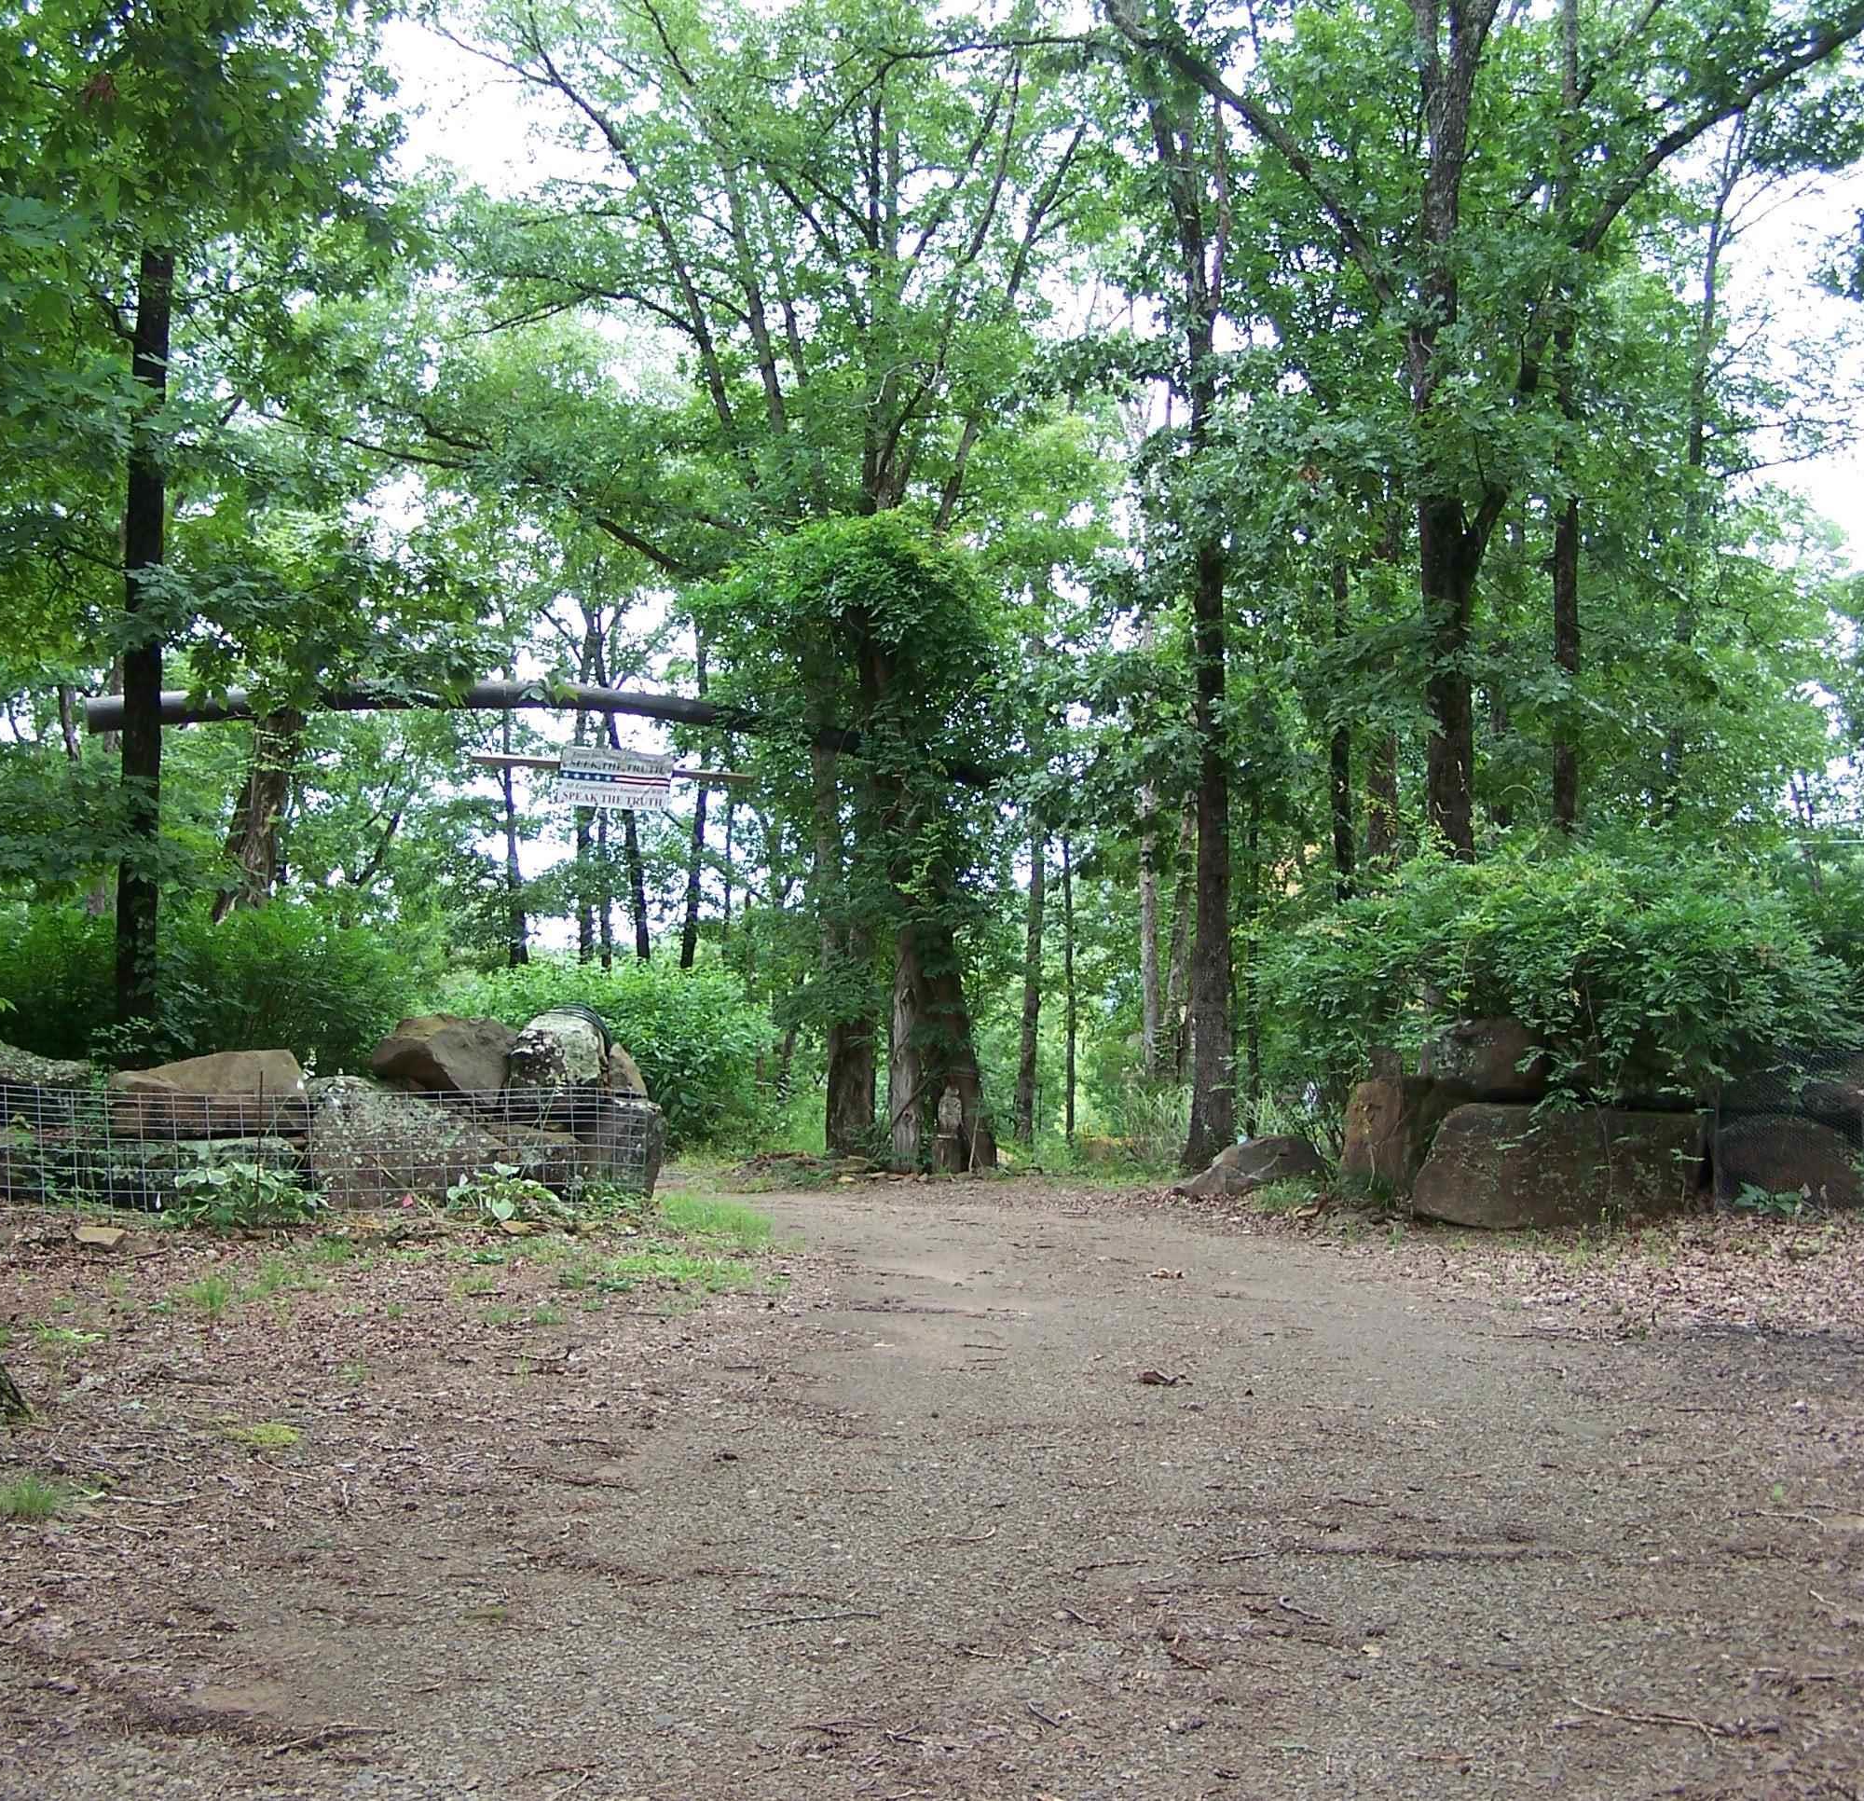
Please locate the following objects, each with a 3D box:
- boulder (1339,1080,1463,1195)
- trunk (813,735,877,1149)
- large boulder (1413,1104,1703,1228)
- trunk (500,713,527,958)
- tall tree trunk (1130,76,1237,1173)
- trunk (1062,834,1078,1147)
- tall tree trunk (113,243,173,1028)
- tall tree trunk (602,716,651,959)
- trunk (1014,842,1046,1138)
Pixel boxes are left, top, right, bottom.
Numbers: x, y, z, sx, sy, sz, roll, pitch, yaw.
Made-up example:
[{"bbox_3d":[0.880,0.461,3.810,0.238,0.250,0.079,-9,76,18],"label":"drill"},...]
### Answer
[{"bbox_3d":[2.835,1.426,15.900,0.724,0.706,0.700,0,-1,0],"label":"boulder"},{"bbox_3d":[-0.662,0.384,20.000,0.460,3.117,0.400,0,-1,0],"label":"trunk"},{"bbox_3d":[3.589,1.526,15.100,1.616,0.691,0.950,0,-1,-7],"label":"large boulder"},{"bbox_3d":[-4.761,-0.673,30.000,0.304,2.818,0.250,0,-1,0],"label":"trunk"},{"bbox_3d":[1.745,-1.915,18.300,0.705,7.619,0.500,0,-1,0],"label":"tall tree trunk"},{"bbox_3d":[1.185,0.769,22.500,0.137,2.674,0.130,0,-1,0],"label":"trunk"},{"bbox_3d":[-5.177,-1.736,17.300,0.374,5.159,0.300,0,-1,0],"label":"tall tree trunk"},{"bbox_3d":[-3.585,-0.739,31.000,0.250,2.868,0.240,-9,-1,0],"label":"tall tree trunk"},{"bbox_3d":[0.814,0.759,22.000,0.253,2.568,0.220,0,-1,0],"label":"trunk"}]

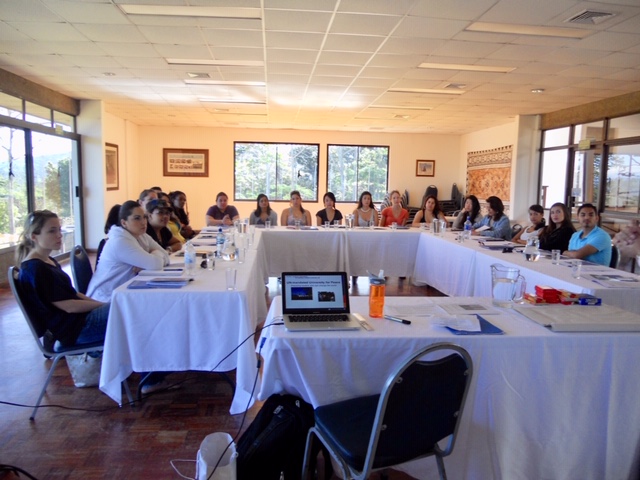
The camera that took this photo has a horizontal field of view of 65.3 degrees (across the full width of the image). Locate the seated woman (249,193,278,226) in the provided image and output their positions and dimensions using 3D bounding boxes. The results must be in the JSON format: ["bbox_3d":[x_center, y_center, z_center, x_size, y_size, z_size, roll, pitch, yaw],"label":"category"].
[{"bbox_3d":[-0.892,-0.106,7.957,0.480,1.250,0.660,0,6,-8],"label":"seated woman"}]

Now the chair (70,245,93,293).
[{"bbox_3d":[-1.585,0.490,3.914,0.600,0.890,0.460,0,6,-7],"label":"chair"}]

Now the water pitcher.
[{"bbox_3d":[1.010,0.243,2.656,0.185,0.221,0.140,2,6,13],"label":"water pitcher"}]

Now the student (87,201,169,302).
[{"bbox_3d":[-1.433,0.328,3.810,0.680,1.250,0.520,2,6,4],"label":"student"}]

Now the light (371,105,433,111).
[{"bbox_3d":[1.462,-2.434,9.078,1.200,0.070,0.300,1,6,-6],"label":"light"}]

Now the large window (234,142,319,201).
[{"bbox_3d":[-1.131,-1.767,13.069,2.212,1.554,0.100,1,6,-6],"label":"large window"}]

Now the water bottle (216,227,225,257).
[{"bbox_3d":[-0.853,0.024,4.278,0.067,0.246,0.067,1,6,-6],"label":"water bottle"}]

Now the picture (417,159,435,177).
[{"bbox_3d":[2.838,-1.911,13.391,0.523,0.465,0.035,1,6,-6],"label":"picture"}]

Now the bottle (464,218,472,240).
[{"bbox_3d":[1.899,-0.153,6.408,0.090,0.275,0.090,1,6,-5],"label":"bottle"}]

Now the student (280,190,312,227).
[{"bbox_3d":[-0.379,-0.132,8.003,0.500,1.300,0.660,1,6,-4],"label":"student"}]

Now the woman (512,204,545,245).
[{"bbox_3d":[2.367,0.194,5.820,0.750,1.199,0.480,-5,8,-45],"label":"woman"}]

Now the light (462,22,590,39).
[{"bbox_3d":[1.944,-1.969,4.638,1.220,0.070,0.300,1,6,-5],"label":"light"}]

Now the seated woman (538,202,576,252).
[{"bbox_3d":[2.560,0.245,5.342,0.660,1.240,0.500,-3,7,-35],"label":"seated woman"}]

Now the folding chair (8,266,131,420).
[{"bbox_3d":[-1.534,0.572,3.160,0.620,0.890,0.460,-1,7,-22],"label":"folding chair"}]

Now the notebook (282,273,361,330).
[{"bbox_3d":[-0.003,0.285,2.334,0.327,0.205,0.335,0,6,-7],"label":"notebook"}]

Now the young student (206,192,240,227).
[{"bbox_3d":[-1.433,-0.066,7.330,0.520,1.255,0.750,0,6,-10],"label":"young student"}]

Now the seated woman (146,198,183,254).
[{"bbox_3d":[-1.575,0.232,4.776,0.680,1.230,0.500,3,6,14],"label":"seated woman"}]

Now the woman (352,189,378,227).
[{"bbox_3d":[0.714,-0.080,7.620,0.460,1.304,0.720,1,6,-3],"label":"woman"}]

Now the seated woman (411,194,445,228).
[{"bbox_3d":[1.689,-0.047,7.718,0.500,1.257,0.720,1,6,1],"label":"seated woman"}]

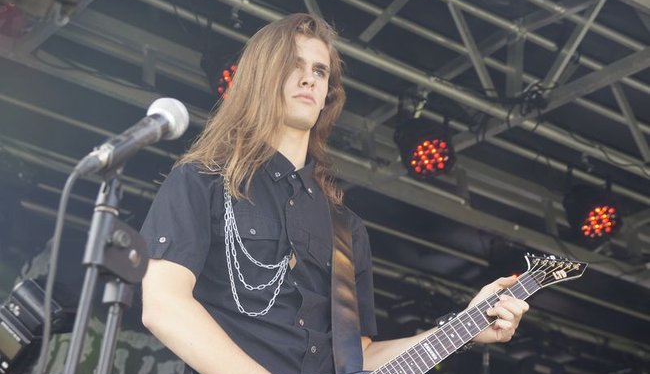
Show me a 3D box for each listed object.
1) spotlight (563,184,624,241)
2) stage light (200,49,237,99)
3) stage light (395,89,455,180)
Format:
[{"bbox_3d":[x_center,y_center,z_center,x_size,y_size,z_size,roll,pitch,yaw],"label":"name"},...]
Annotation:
[{"bbox_3d":[1.281,0.122,6.480,0.240,0.220,0.230,18,14,-30],"label":"spotlight"},{"bbox_3d":[-0.367,-0.462,5.550,0.240,0.220,0.230,18,14,-30],"label":"stage light"},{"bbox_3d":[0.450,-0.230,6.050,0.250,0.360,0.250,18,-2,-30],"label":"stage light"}]

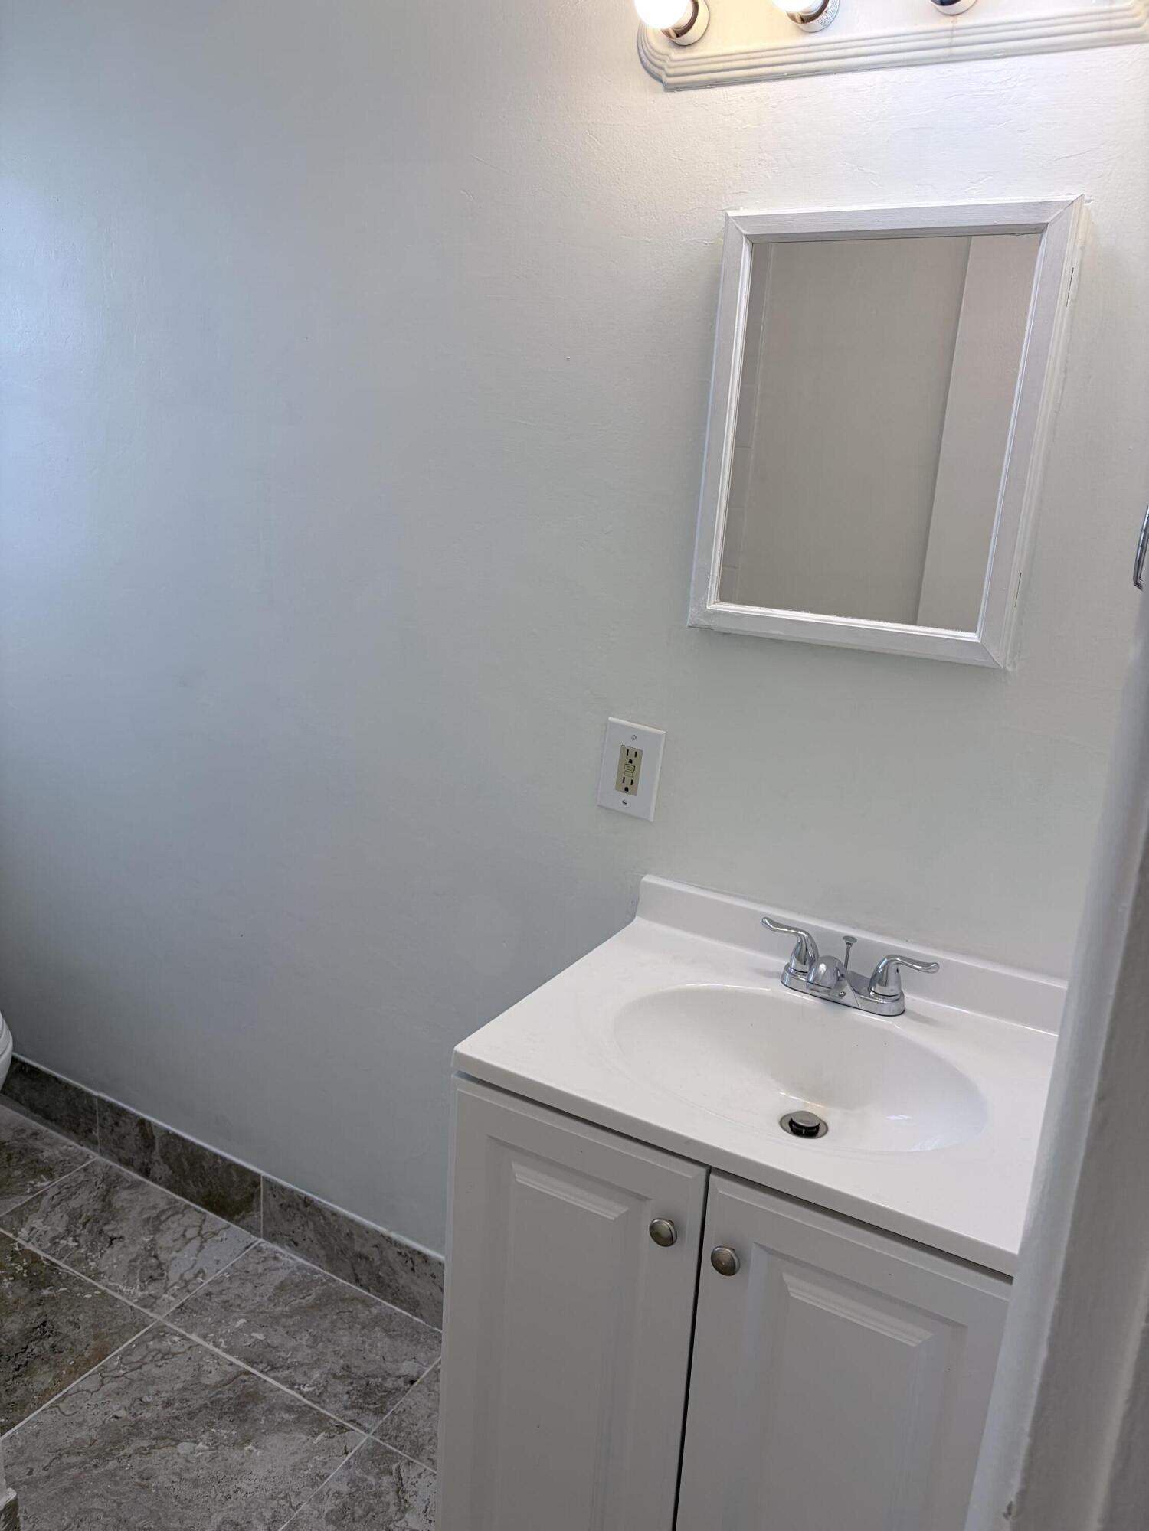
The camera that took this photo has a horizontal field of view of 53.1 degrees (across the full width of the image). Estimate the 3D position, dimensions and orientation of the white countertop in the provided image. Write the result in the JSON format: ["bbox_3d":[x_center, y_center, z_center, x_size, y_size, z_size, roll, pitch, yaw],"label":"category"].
[{"bbox_3d":[0.259,0.305,1.312,0.630,0.087,0.472,12,18,28],"label":"white countertop"}]

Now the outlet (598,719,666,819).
[{"bbox_3d":[0.079,0.007,1.621,0.089,0.133,0.008,12,18,28],"label":"outlet"}]

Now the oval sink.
[{"bbox_3d":[0.240,0.392,1.310,0.422,0.132,0.320,12,18,28],"label":"oval sink"}]

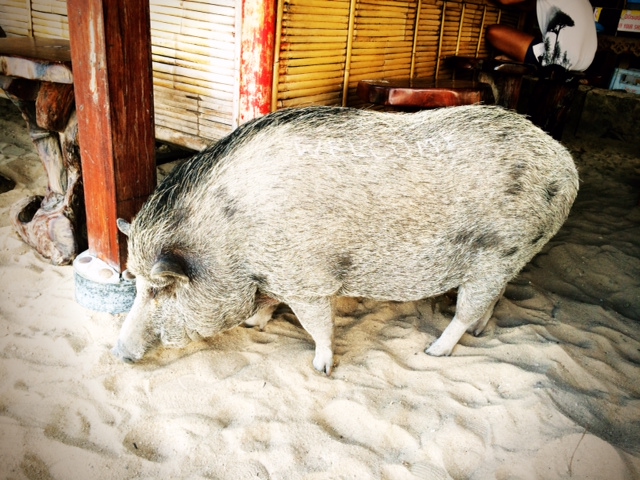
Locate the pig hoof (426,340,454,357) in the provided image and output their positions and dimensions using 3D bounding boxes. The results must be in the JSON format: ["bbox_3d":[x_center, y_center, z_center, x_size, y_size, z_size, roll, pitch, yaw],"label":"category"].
[{"bbox_3d":[0.341,0.311,1.584,0.066,0.036,0.045,-1,22,-14],"label":"pig hoof"}]

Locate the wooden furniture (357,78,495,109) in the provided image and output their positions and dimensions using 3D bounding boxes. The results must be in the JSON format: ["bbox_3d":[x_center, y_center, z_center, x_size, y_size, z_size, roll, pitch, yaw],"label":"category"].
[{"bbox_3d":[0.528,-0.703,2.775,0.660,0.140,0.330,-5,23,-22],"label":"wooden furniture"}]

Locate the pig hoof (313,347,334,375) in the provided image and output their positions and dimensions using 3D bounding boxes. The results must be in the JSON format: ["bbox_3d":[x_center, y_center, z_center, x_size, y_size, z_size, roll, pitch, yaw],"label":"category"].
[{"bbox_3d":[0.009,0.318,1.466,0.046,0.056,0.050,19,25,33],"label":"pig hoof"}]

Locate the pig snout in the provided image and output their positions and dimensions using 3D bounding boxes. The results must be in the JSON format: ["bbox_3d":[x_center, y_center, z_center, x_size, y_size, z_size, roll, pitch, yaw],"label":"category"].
[{"bbox_3d":[-0.487,0.287,1.395,0.060,0.045,0.068,32,-11,-23],"label":"pig snout"}]

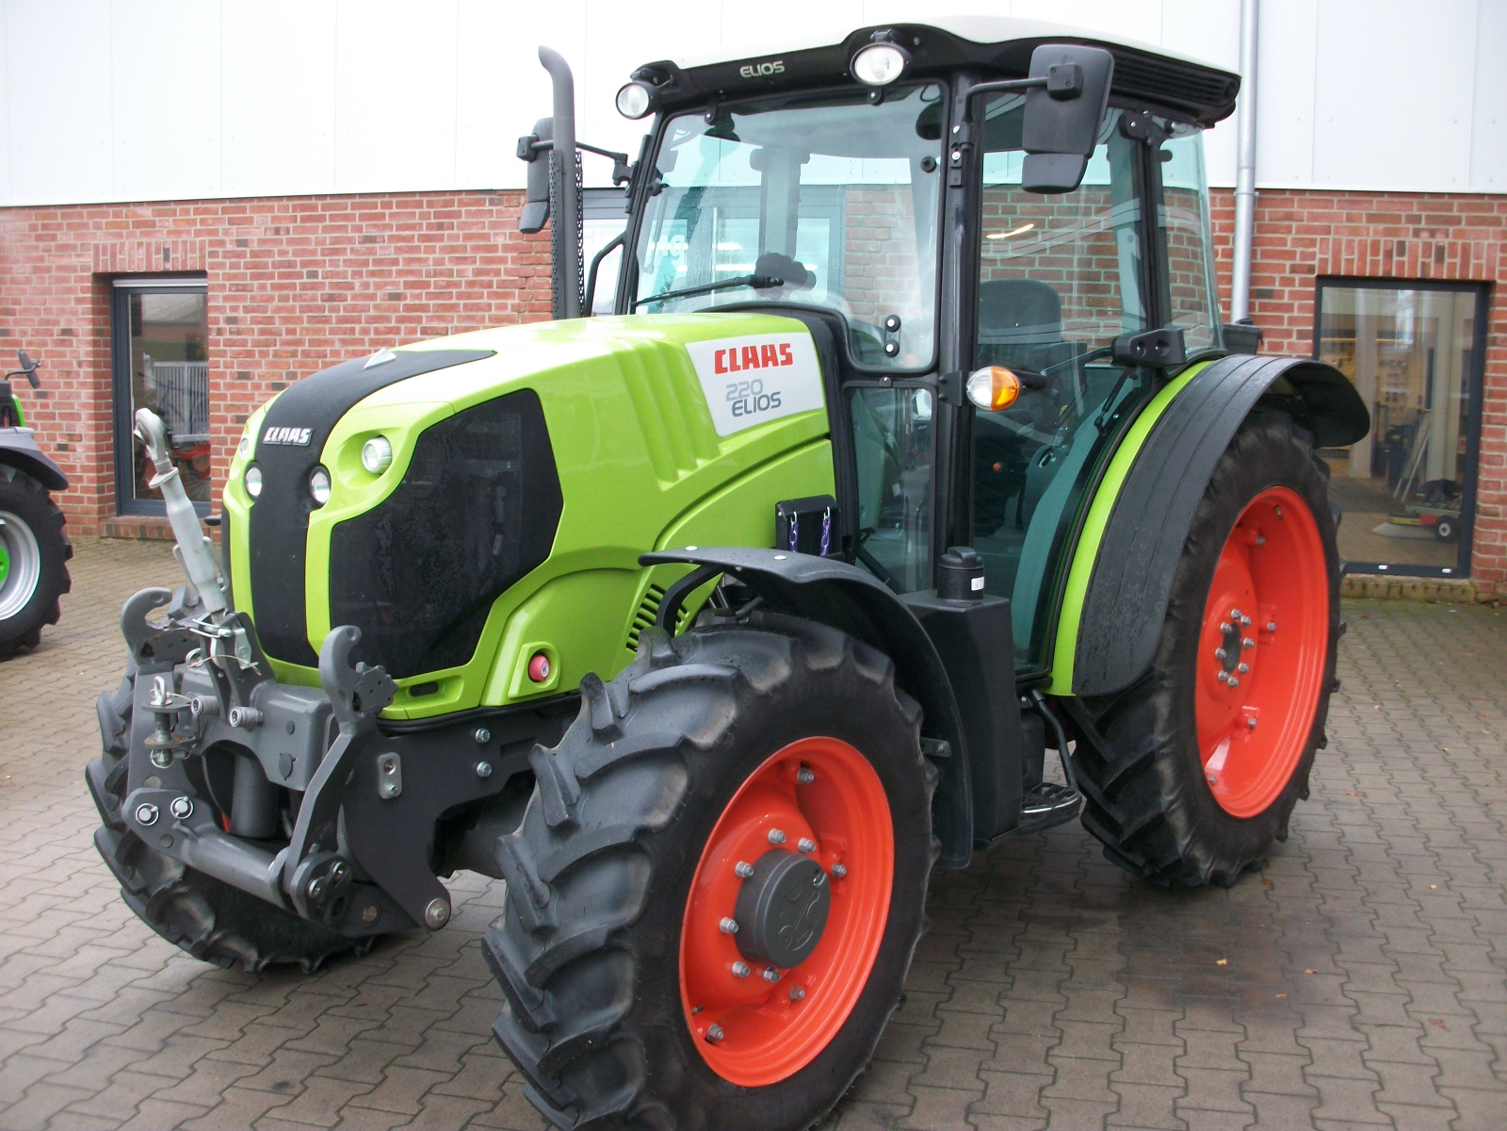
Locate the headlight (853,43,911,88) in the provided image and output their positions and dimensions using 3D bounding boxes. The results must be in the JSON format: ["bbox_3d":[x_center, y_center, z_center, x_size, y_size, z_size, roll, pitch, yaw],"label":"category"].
[{"bbox_3d":[0.311,-1.176,3.590,0.140,0.105,0.090,7,10,35],"label":"headlight"}]

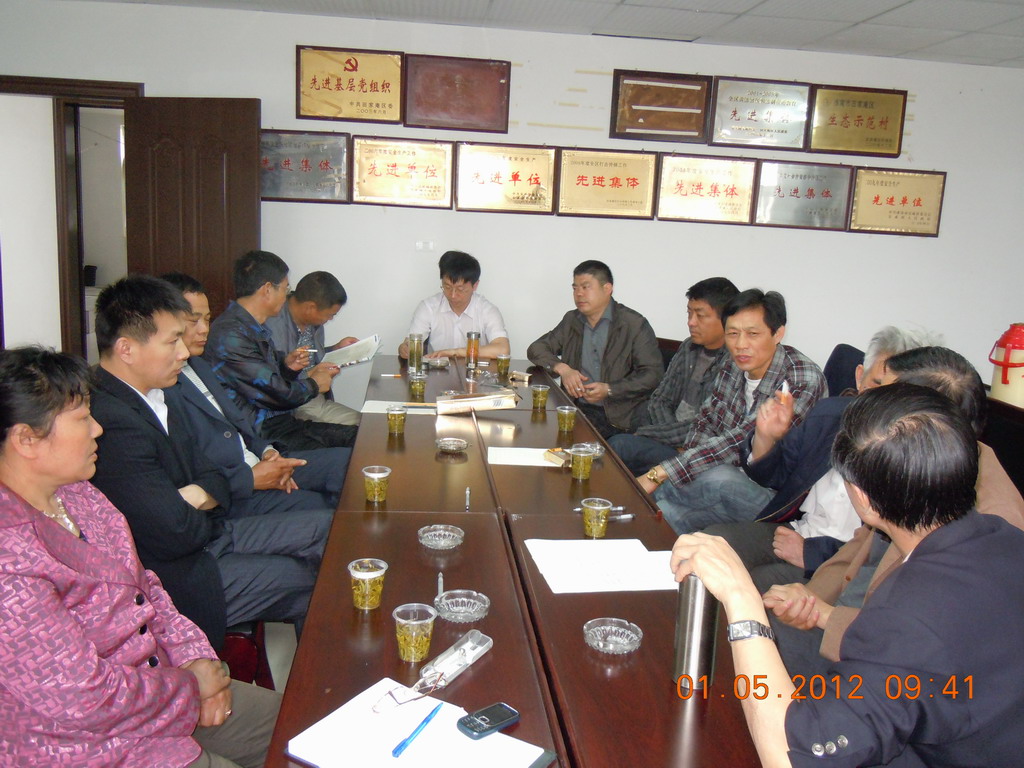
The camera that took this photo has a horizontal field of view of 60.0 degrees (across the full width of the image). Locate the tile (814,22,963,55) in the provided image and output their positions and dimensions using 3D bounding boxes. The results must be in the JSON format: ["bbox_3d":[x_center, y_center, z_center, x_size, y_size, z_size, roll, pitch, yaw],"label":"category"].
[{"bbox_3d":[2.019,-1.881,4.853,0.610,0.016,0.610,1,10,-7],"label":"tile"}]

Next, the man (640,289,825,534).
[{"bbox_3d":[0.709,0.319,2.936,0.800,1.280,0.580,-6,13,-39],"label":"man"}]

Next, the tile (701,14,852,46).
[{"bbox_3d":[1.409,-1.895,4.773,0.610,0.016,0.610,1,10,-7],"label":"tile"}]

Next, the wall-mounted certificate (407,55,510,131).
[{"bbox_3d":[-0.313,-1.667,5.111,0.600,0.397,0.030,2,11,-7],"label":"wall-mounted certificate"}]

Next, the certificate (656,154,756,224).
[{"bbox_3d":[1.184,-1.176,5.374,0.600,0.397,0.030,2,11,-7],"label":"certificate"}]

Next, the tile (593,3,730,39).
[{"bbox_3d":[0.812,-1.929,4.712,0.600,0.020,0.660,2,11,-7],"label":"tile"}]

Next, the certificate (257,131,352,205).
[{"bbox_3d":[-1.193,-1.212,4.941,0.585,0.384,0.025,1,10,-7],"label":"certificate"}]

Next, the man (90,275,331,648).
[{"bbox_3d":[-0.662,0.410,2.063,0.780,1.290,0.550,1,10,-9],"label":"man"}]

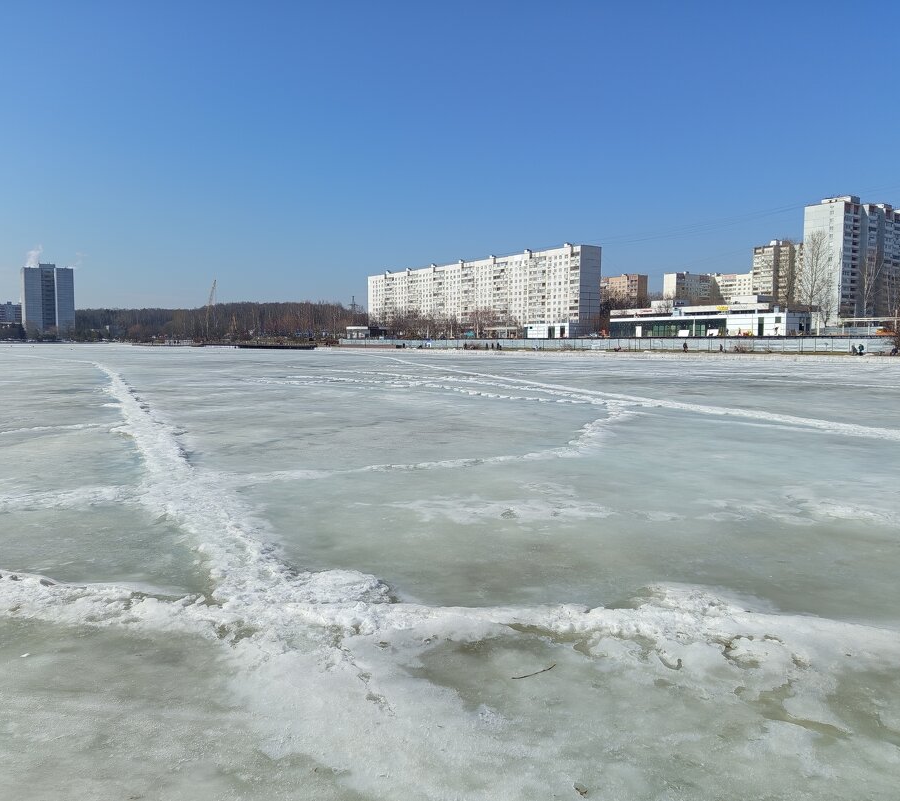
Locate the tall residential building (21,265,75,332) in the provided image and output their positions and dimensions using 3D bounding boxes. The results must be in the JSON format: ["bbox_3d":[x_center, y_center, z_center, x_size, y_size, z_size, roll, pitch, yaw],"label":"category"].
[{"bbox_3d":[-243.047,-59.576,448.650,25.600,42.700,16.500,-3,6,-36],"label":"tall residential building"}]

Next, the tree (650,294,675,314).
[{"bbox_3d":[47.931,-18.821,167.026,5.400,10.540,5.400,0,5,0],"label":"tree"}]

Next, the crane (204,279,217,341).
[{"bbox_3d":[-109.155,-41.235,337.773,5.500,27.640,4.200,0,5,0],"label":"crane"}]

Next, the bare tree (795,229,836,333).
[{"bbox_3d":[77.465,-24.720,156.515,8.500,21.880,8.500,0,5,0],"label":"bare tree"}]

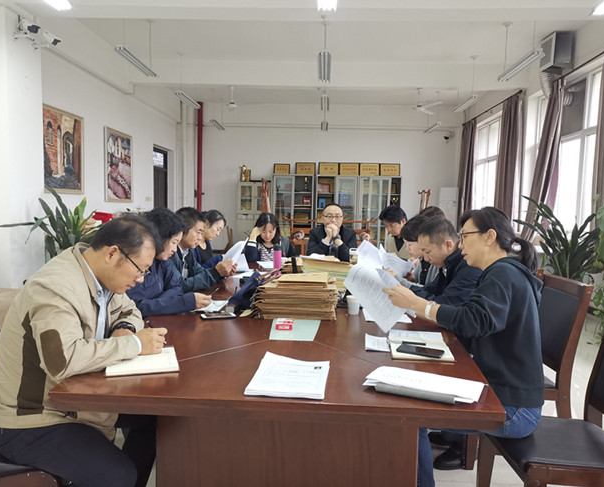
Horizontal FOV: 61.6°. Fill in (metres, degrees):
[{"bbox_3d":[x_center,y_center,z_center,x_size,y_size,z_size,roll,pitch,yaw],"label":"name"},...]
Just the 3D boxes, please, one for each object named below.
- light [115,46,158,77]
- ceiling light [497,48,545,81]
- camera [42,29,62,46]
[{"bbox_3d":[-2.069,-2.276,6.337,0.140,0.080,1.230,2,4,3],"label":"light"},{"bbox_3d":[2.645,-2.136,6.166,0.155,0.080,1.240,1,4,3],"label":"ceiling light"},{"bbox_3d":[-2.564,-2.104,5.188,0.220,0.100,0.090,30,8,6],"label":"camera"}]

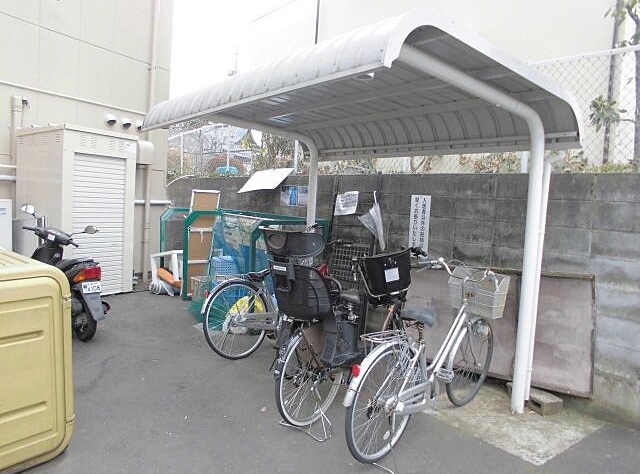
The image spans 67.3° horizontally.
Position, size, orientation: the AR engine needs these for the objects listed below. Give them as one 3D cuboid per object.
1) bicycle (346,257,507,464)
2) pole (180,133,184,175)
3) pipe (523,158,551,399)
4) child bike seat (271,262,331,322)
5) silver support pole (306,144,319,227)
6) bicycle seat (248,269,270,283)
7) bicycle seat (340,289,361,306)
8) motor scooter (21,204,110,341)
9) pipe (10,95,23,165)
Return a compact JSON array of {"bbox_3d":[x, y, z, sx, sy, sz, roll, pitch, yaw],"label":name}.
[{"bbox_3d":[0.743,0.744,3.073,0.580,1.070,1.800,7,5,42],"label":"bicycle"},{"bbox_3d":[-2.742,-1.668,9.600,0.045,0.820,0.045,1,5,-36],"label":"pole"},{"bbox_3d":[1.639,0.334,3.611,0.062,1.800,0.062,1,5,-38],"label":"pipe"},{"bbox_3d":[-0.116,0.302,2.715,0.330,0.330,0.270,7,5,38],"label":"child bike seat"},{"bbox_3d":[-0.109,-0.065,5.720,0.090,2.050,0.090,1,5,-36],"label":"silver support pole"},{"bbox_3d":[-0.519,0.347,4.225,0.250,0.100,0.190,0,5,-44],"label":"bicycle seat"},{"bbox_3d":[0.188,0.391,3.110,0.190,0.100,0.250,7,5,38],"label":"bicycle seat"},{"bbox_3d":[-2.559,0.327,4.748,1.700,1.160,0.700,7,5,41],"label":"motor scooter"},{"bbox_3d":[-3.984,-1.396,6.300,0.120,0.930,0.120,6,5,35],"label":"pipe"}]

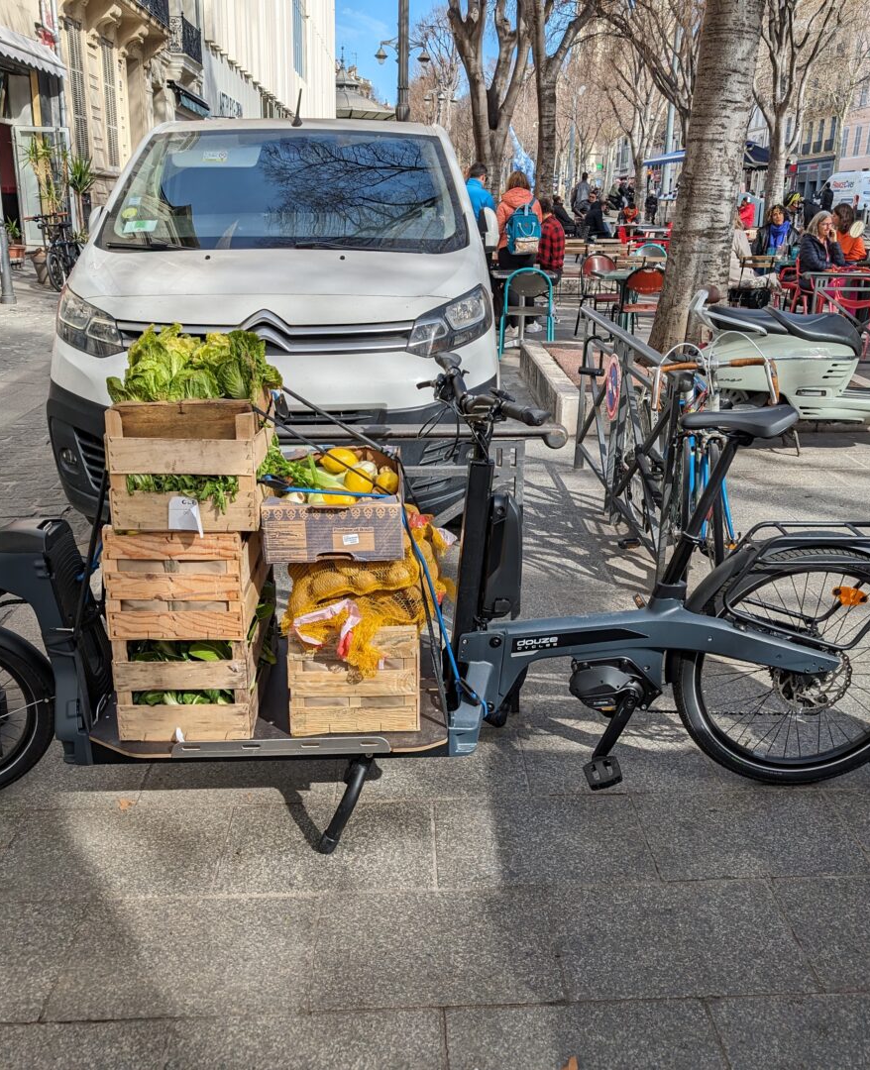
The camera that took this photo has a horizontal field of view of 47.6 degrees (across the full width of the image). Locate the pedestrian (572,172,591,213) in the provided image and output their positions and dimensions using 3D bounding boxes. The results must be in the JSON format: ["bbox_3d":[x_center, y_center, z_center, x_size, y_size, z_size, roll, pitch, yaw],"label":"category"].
[{"bbox_3d":[3.255,-7.199,22.000,0.500,1.740,0.400,5,18,11],"label":"pedestrian"}]

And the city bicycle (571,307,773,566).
[{"bbox_3d":[0.885,-0.340,3.720,0.450,1.000,1.700,2,18,3],"label":"city bicycle"}]

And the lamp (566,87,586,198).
[{"bbox_3d":[8.181,-22.990,58.243,0.750,6.700,0.350,6,17,17],"label":"lamp"}]

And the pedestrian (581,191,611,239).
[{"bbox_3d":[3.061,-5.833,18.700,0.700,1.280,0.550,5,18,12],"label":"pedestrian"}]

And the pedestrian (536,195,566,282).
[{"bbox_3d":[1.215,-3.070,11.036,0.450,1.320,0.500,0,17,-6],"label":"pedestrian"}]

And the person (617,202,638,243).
[{"bbox_3d":[3.789,-5.922,19.300,0.520,1.220,0.650,4,18,8],"label":"person"}]

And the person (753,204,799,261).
[{"bbox_3d":[3.836,-3.095,11.244,0.520,1.280,0.700,5,17,14],"label":"person"}]

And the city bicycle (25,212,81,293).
[{"bbox_3d":[-4.946,-3.924,13.650,0.600,1.030,1.600,5,17,11],"label":"city bicycle"}]

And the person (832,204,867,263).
[{"bbox_3d":[4.217,-2.872,10.546,0.700,1.280,0.500,15,22,39],"label":"person"}]

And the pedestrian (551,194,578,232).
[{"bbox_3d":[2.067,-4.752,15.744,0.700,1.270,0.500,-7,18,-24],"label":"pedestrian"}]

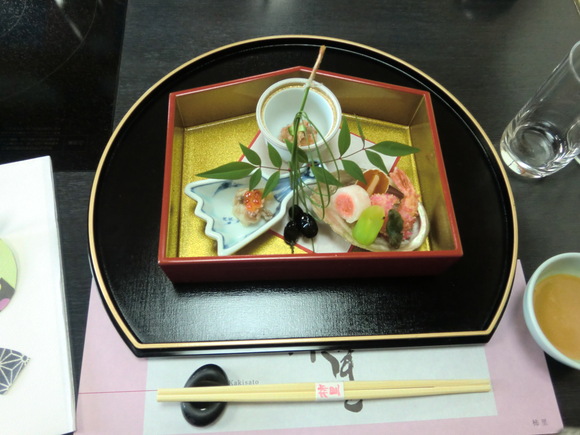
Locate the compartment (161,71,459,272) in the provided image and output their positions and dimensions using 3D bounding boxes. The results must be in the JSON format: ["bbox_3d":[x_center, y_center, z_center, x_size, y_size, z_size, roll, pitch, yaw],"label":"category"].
[{"bbox_3d":[0.012,-0.040,0.358,0.214,0.047,0.170,-1,67,-4],"label":"compartment"}]

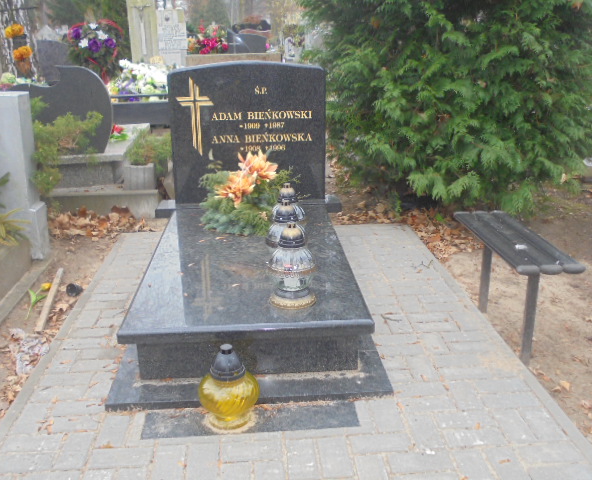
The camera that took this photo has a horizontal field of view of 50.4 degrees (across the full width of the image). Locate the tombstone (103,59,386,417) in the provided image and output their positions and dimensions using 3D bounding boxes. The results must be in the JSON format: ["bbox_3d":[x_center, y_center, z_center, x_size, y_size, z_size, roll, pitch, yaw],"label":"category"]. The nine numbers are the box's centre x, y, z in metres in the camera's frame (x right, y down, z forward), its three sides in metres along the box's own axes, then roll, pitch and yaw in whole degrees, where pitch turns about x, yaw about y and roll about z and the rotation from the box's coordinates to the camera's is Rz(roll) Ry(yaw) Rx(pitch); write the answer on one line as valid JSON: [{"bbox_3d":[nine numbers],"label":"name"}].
[{"bbox_3d":[-0.259,-0.266,3.151,1.190,1.140,2.110,-2,18,-3],"label":"tombstone"}]

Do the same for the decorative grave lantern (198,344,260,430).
[{"bbox_3d":[-0.235,0.502,2.209,0.215,0.277,0.215,-2,18,-3],"label":"decorative grave lantern"}]

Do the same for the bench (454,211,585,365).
[{"bbox_3d":[0.975,0.181,2.900,0.265,0.420,0.830,-2,18,-3],"label":"bench"}]

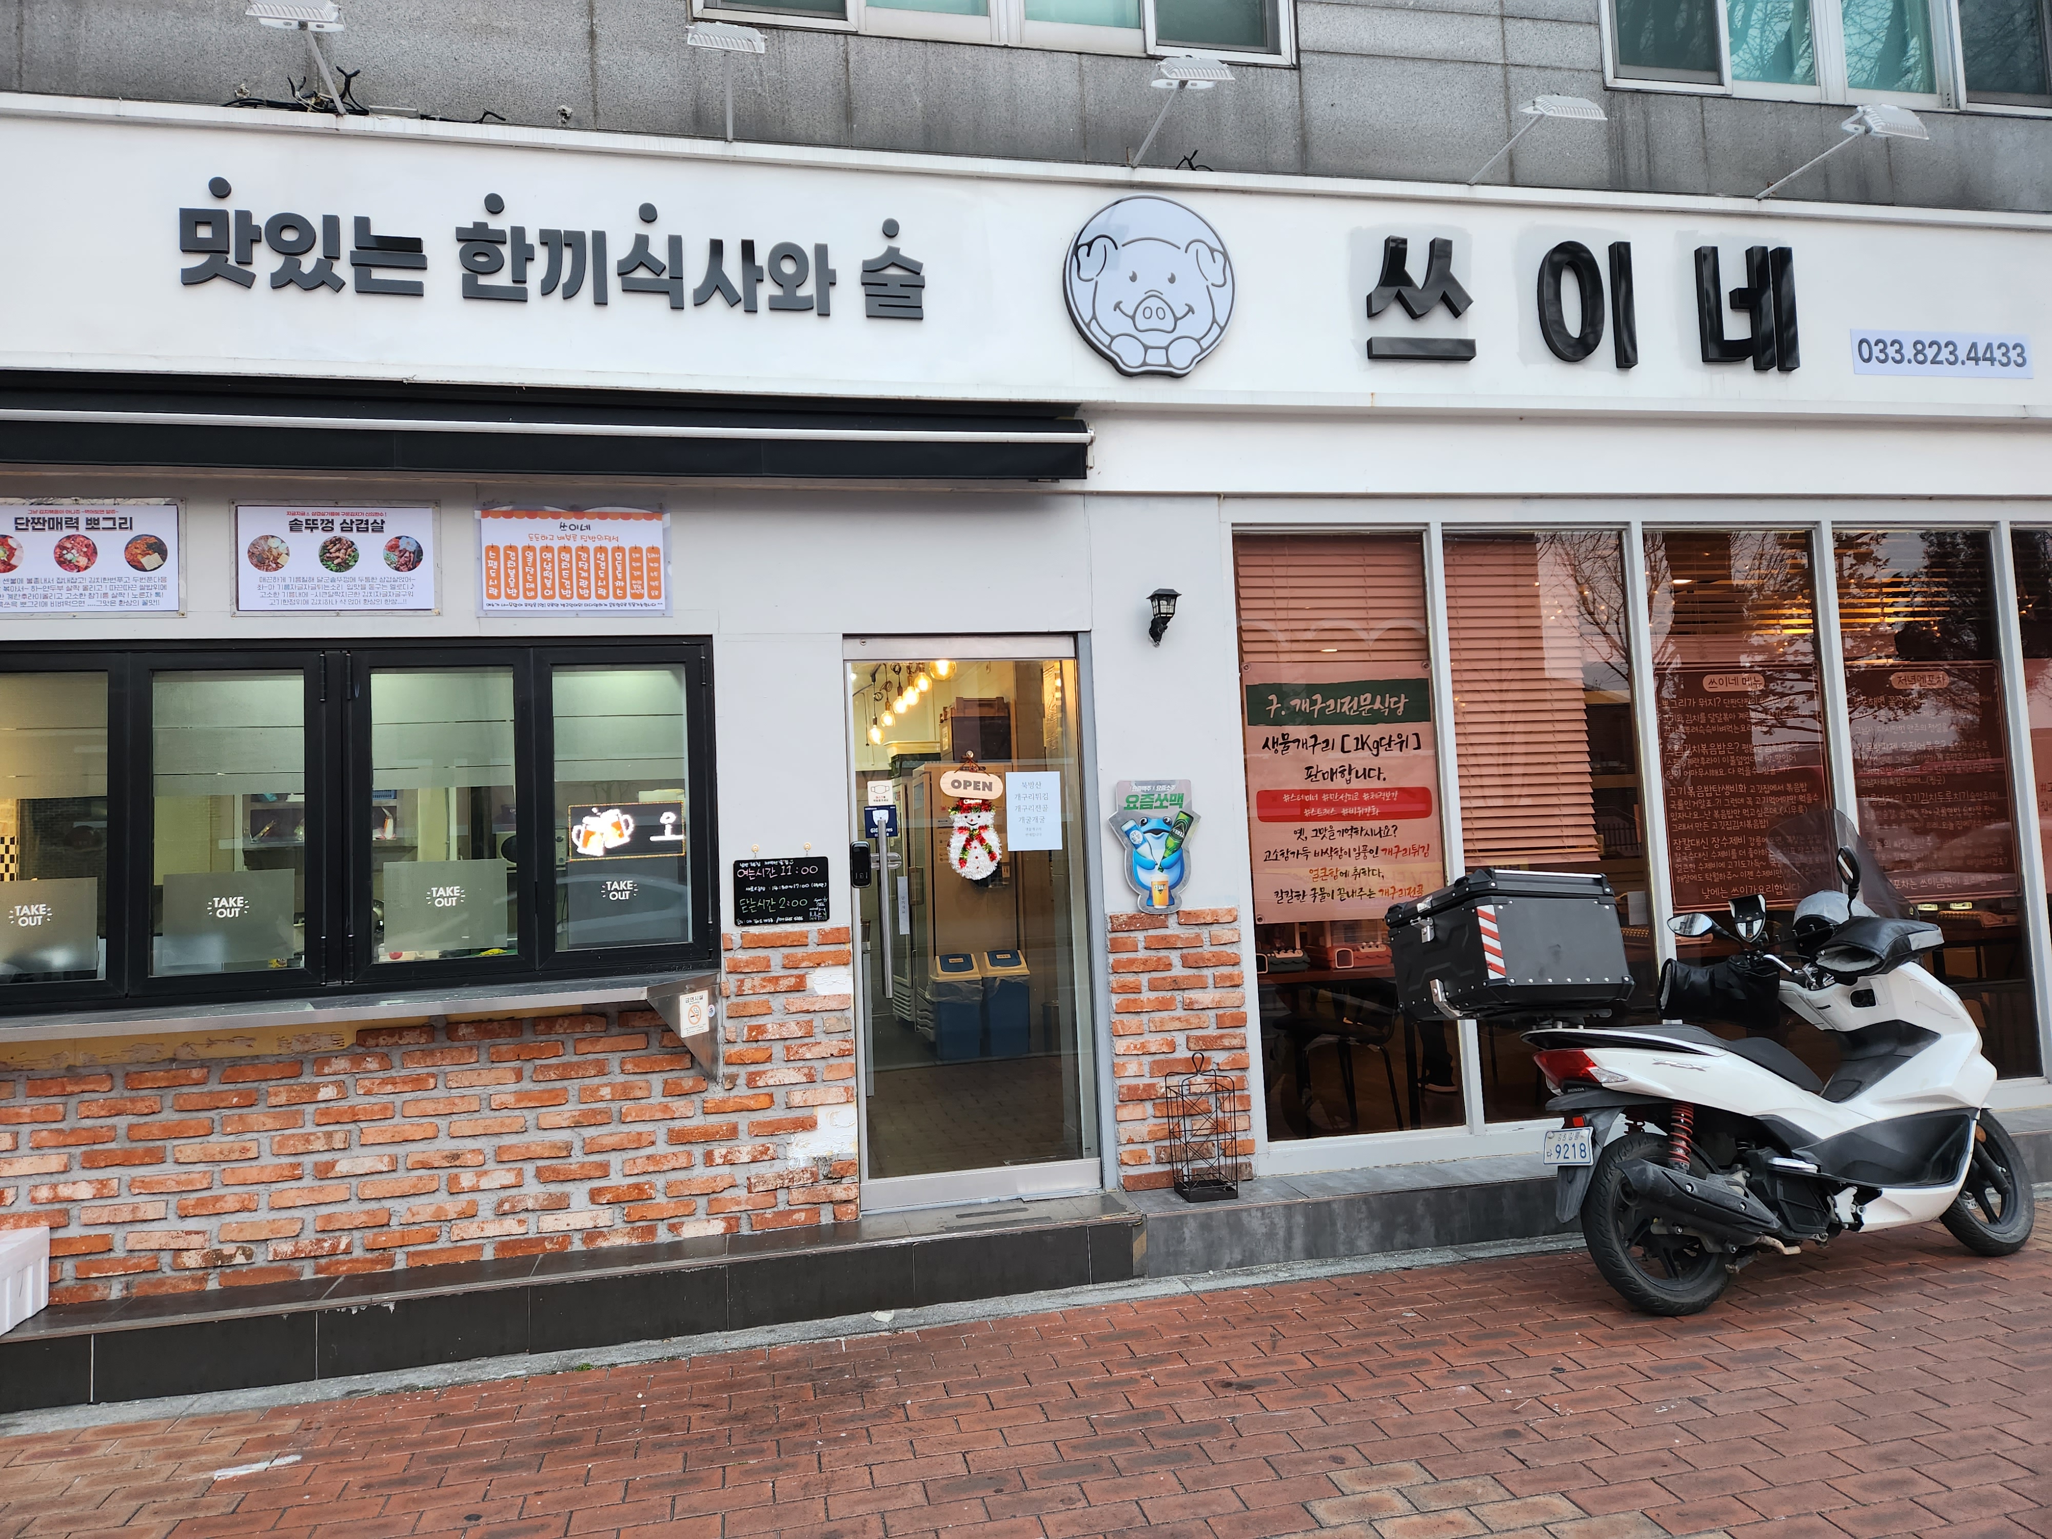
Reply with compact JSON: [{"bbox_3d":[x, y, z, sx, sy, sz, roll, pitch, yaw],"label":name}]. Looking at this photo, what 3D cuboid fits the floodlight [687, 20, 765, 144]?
[{"bbox_3d":[-0.970,-2.211,4.474,0.235,0.145,0.610,-2,-4,-12],"label":"floodlight"}]

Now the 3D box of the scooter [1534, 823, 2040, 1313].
[{"bbox_3d":[2.491,0.908,4.398,1.950,1.450,0.780,-1,-5,-18],"label":"scooter"}]

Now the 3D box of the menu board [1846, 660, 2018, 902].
[{"bbox_3d":[3.939,0.044,5.925,0.790,1.036,0.020,-2,-4,-11],"label":"menu board"}]

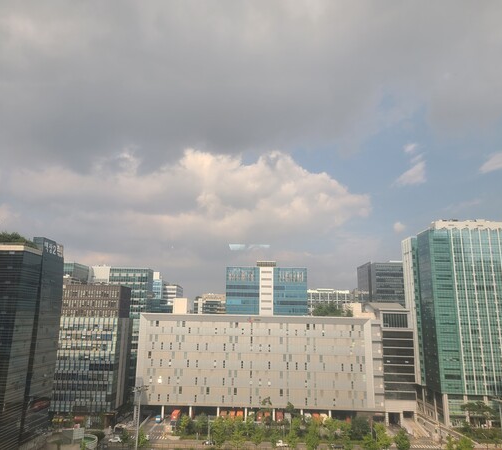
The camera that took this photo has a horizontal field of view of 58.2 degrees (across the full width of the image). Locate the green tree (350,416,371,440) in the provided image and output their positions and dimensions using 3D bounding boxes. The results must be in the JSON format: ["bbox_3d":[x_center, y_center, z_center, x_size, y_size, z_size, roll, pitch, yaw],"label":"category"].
[{"bbox_3d":[40.520,75.580,167.450,8.130,8.280,8.130,0,-13,3],"label":"green tree"}]

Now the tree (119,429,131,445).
[{"bbox_3d":[-43.210,73.060,155.910,4.140,4.960,4.140,0,-13,3],"label":"tree"}]

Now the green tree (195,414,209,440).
[{"bbox_3d":[-17.550,73.480,164.840,5.090,9.180,5.090,0,-13,3],"label":"green tree"}]

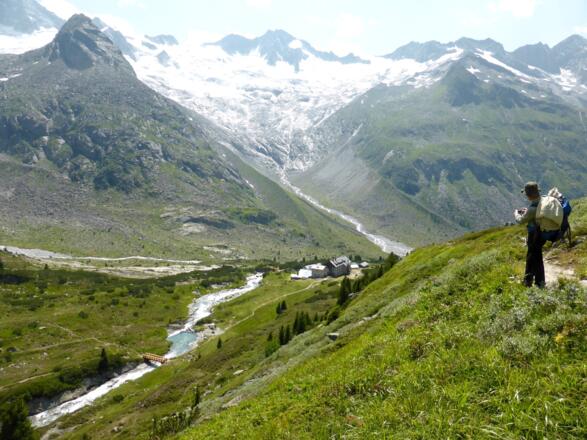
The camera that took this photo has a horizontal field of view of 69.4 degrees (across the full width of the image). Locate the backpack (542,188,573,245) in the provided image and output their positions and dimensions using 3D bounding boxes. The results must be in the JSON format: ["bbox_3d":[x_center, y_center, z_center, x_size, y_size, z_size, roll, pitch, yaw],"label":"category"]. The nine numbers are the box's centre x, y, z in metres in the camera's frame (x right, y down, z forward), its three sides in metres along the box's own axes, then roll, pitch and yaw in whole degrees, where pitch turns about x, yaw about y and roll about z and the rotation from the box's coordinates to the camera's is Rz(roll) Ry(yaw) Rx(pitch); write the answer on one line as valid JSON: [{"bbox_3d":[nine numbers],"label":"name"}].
[{"bbox_3d":[4.090,-0.050,6.570,0.370,0.800,0.420,7,11,41],"label":"backpack"}]

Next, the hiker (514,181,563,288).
[{"bbox_3d":[3.880,0.240,6.710,0.600,1.730,0.550,7,11,41],"label":"hiker"}]

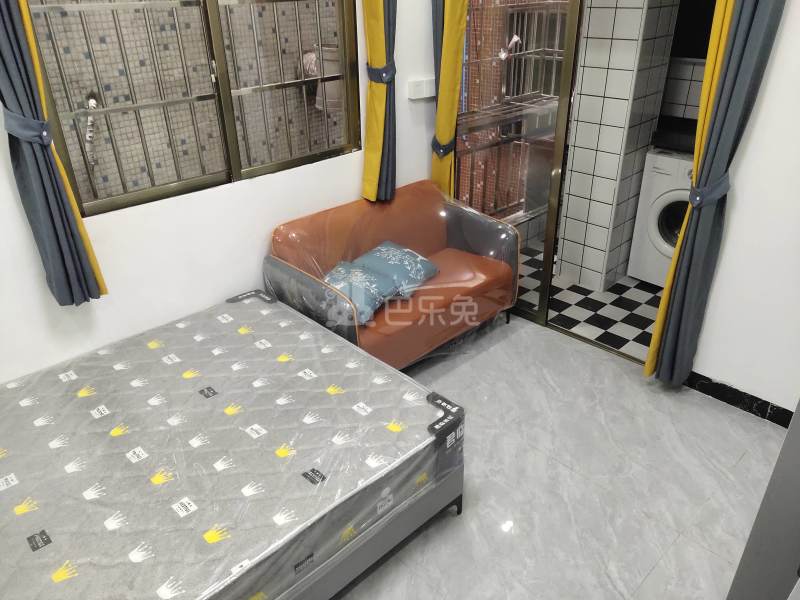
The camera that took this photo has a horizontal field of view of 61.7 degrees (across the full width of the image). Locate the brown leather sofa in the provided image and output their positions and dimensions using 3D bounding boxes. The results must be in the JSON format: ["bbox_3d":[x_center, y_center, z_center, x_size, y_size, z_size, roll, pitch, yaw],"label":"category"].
[{"bbox_3d":[0.001,-0.095,3.490,1.220,0.770,0.665,-25,37,-38],"label":"brown leather sofa"}]

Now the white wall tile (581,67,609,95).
[{"bbox_3d":[1.108,-1.244,3.810,0.010,0.151,0.151,-26,37,-38],"label":"white wall tile"}]

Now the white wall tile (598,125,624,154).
[{"bbox_3d":[1.218,-0.925,3.858,0.150,0.150,0.010,25,37,39],"label":"white wall tile"}]

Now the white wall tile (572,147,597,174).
[{"bbox_3d":[1.093,-0.820,3.958,0.147,0.149,0.012,25,37,39],"label":"white wall tile"}]

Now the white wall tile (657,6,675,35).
[{"bbox_3d":[1.440,-1.513,3.657,0.151,0.151,0.010,-26,37,-38],"label":"white wall tile"}]

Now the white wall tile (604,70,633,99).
[{"bbox_3d":[1.216,-1.195,3.716,0.150,0.150,0.010,25,37,39],"label":"white wall tile"}]

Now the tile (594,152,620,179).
[{"bbox_3d":[1.221,-0.790,3.934,0.010,0.151,0.151,-26,37,-38],"label":"tile"}]

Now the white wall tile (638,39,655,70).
[{"bbox_3d":[1.336,-1.327,3.639,0.151,0.151,0.010,-26,37,-38],"label":"white wall tile"}]

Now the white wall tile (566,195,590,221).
[{"bbox_3d":[1.113,-0.570,4.167,0.150,0.150,0.010,25,37,39],"label":"white wall tile"}]

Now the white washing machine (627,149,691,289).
[{"bbox_3d":[1.901,-0.516,4.223,0.520,0.840,0.595,-26,37,-38],"label":"white washing machine"}]

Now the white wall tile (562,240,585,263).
[{"bbox_3d":[1.099,-0.298,4.238,0.147,0.149,0.012,25,37,39],"label":"white wall tile"}]

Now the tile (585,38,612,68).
[{"bbox_3d":[1.092,-1.353,3.676,0.147,0.149,0.012,25,37,39],"label":"tile"}]

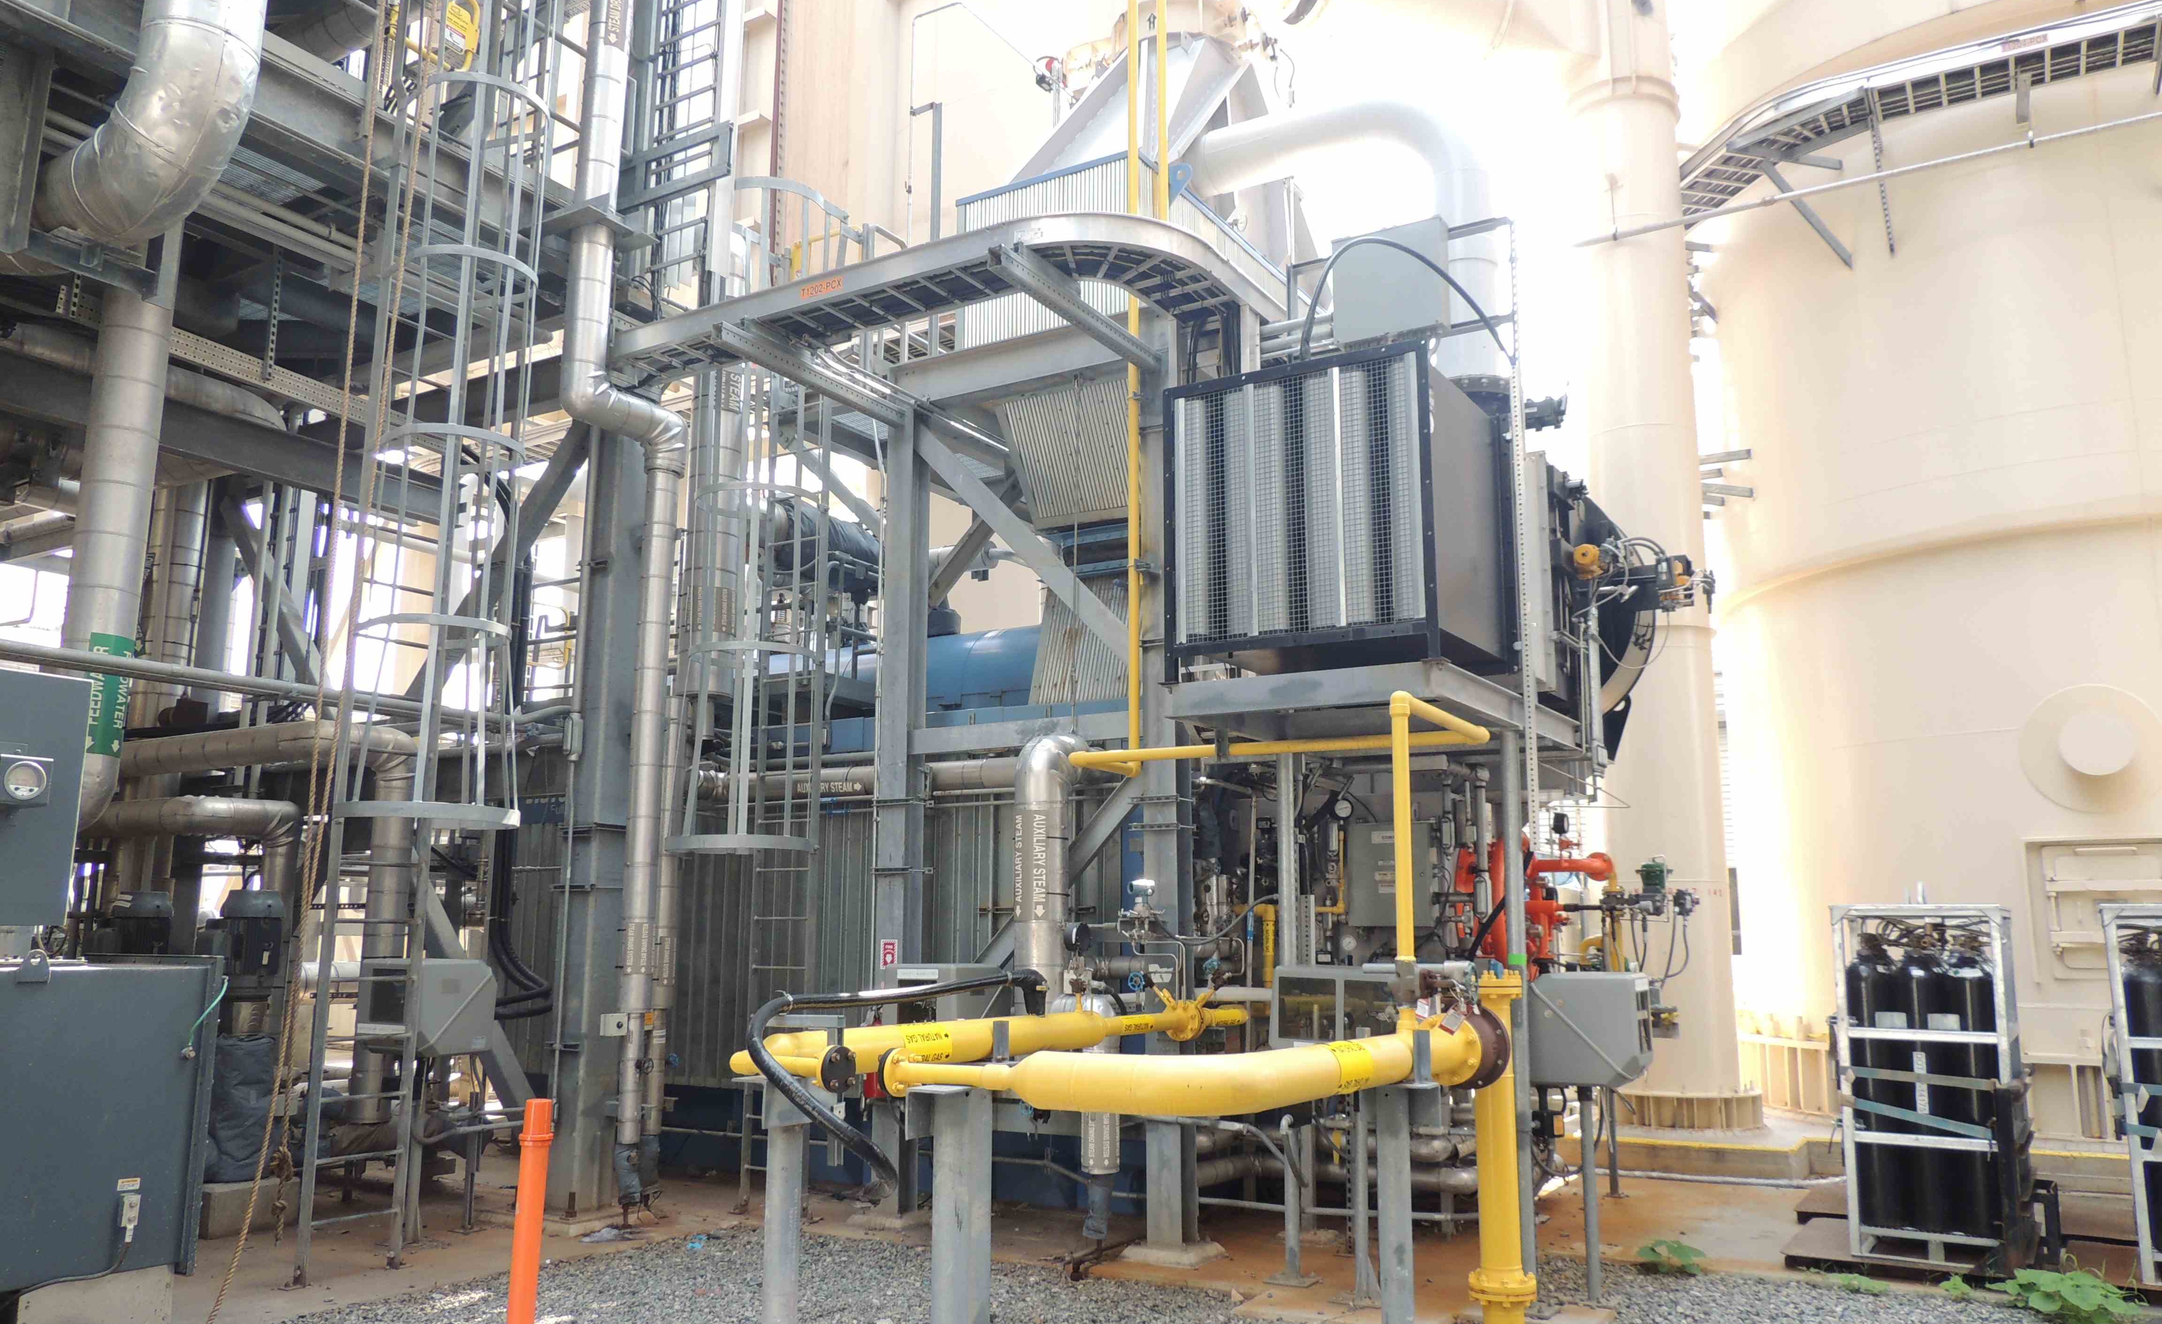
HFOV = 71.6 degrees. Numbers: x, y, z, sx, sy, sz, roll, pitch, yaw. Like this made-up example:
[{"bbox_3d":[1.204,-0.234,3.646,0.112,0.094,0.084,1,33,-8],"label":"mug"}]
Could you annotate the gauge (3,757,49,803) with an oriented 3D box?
[{"bbox_3d":[-3.521,0.395,5.004,0.080,0.135,0.135,-6,-12,30],"label":"gauge"}]

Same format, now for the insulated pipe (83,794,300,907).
[{"bbox_3d":[-5.526,1.173,9.333,1.400,0.680,0.330,-1,-10,10],"label":"insulated pipe"}]

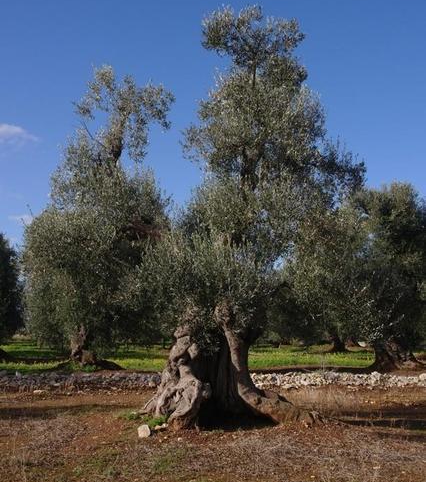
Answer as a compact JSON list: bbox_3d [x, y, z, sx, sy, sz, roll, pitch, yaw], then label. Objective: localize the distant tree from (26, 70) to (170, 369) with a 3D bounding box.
[{"bbox_3d":[-4.010,-1.046,20.357,5.208,10.659,4.900,0,-8,0],"label":"distant tree"}]

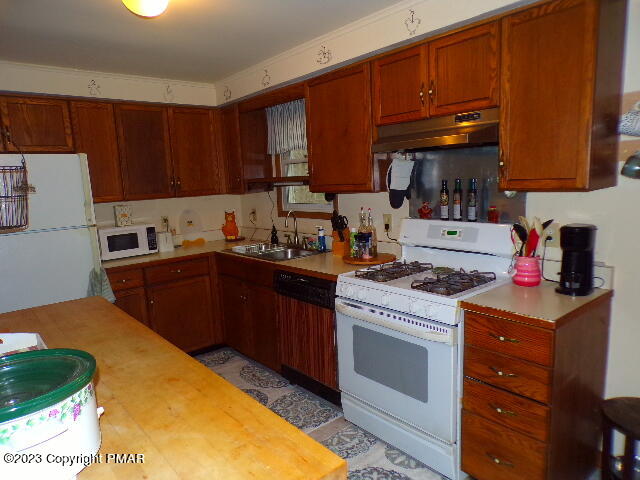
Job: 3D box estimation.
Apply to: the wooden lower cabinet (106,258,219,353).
[{"bbox_3d":[-1.318,0.582,3.590,0.880,0.870,0.630,-9,10,-40],"label":"wooden lower cabinet"}]

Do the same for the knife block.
[{"bbox_3d":[0.156,0.013,3.194,0.105,0.185,0.135,2,9,29],"label":"knife block"}]

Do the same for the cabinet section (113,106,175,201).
[{"bbox_3d":[-1.486,-0.708,3.667,0.412,0.750,0.332,-9,10,-39],"label":"cabinet section"}]

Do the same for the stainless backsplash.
[{"bbox_3d":[0.806,-0.308,2.527,0.012,0.430,0.750,-9,10,-40],"label":"stainless backsplash"}]

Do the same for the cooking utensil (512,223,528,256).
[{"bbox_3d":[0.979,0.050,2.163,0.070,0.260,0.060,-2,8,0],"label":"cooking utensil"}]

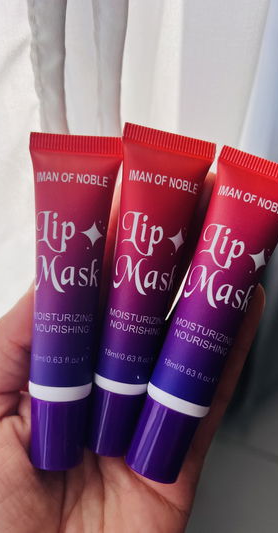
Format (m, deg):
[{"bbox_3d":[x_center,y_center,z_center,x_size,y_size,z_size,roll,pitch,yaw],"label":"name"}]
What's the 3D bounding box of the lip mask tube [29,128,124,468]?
[{"bbox_3d":[-0.023,0.009,0.132,0.031,0.107,0.020,3,-5,-1],"label":"lip mask tube"}]

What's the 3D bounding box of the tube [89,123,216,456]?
[{"bbox_3d":[0.002,0.008,0.134,0.031,0.107,0.020,10,-1,-8],"label":"tube"}]

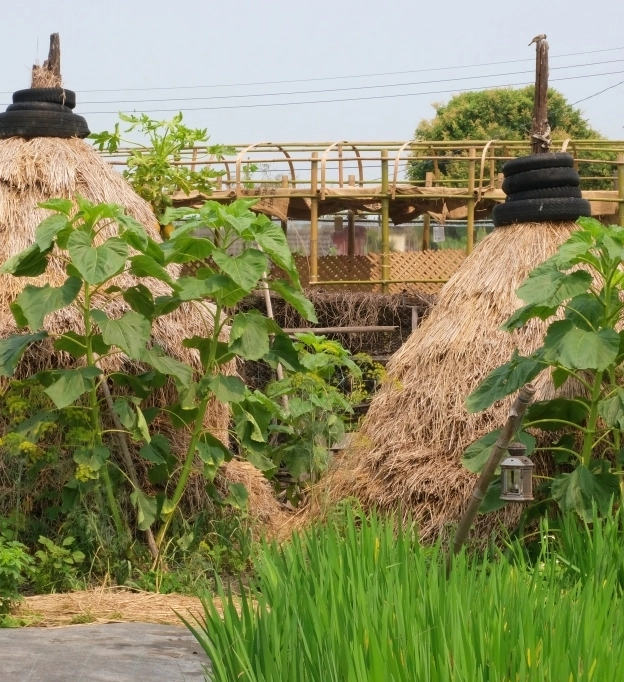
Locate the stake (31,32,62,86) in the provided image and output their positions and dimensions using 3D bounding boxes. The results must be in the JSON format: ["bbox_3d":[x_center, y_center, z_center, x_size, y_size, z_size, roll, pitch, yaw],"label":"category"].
[{"bbox_3d":[-1.570,-1.659,11.100,0.180,0.330,0.150,0,3,0],"label":"stake"}]

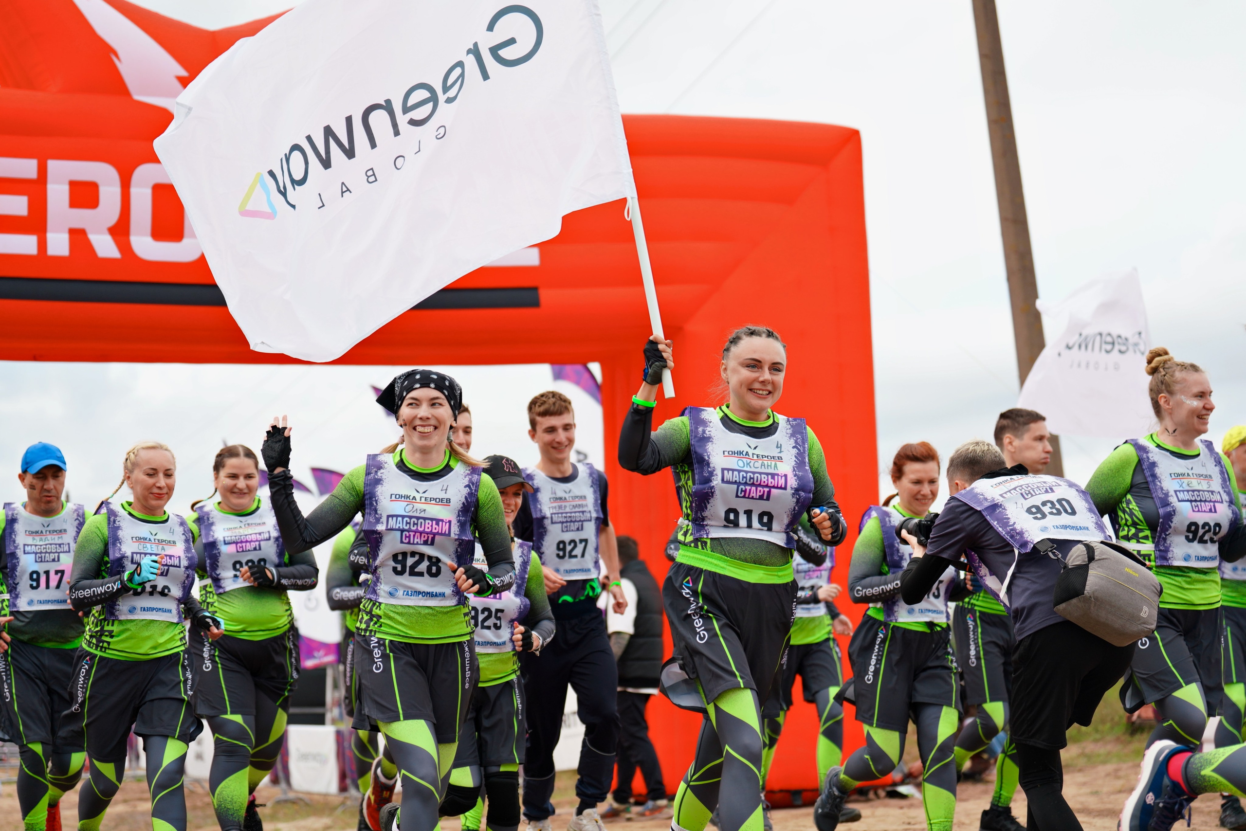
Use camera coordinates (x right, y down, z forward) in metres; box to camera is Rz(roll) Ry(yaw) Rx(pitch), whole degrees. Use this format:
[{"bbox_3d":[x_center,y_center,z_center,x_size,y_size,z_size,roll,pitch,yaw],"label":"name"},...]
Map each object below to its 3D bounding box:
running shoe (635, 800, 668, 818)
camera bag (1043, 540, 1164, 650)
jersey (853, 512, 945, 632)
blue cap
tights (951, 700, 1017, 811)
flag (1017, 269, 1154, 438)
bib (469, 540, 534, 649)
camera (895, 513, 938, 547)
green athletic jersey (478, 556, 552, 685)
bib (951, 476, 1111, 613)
[{"bbox_3d":[0.180,2.421,14.900,0.280,0.120,0.105,-10,-6,-6],"label":"running shoe"},{"bbox_3d":[1.326,0.485,6.650,0.260,0.190,0.140,29,-38,-34],"label":"camera bag"},{"bbox_3d":[1.000,0.548,8.600,0.420,0.470,0.290,1,-8,-15],"label":"jersey"},{"bbox_3d":[-2.102,0.152,8.800,0.170,0.135,0.250,4,12,-32],"label":"blue cap"},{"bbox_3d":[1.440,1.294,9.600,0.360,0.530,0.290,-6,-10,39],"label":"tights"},{"bbox_3d":[2.584,-0.344,13.500,0.900,0.950,0.320,-6,-10,39],"label":"flag"},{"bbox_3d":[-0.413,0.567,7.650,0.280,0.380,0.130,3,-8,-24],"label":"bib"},{"bbox_3d":[0.875,0.328,6.950,0.160,0.115,0.140,-6,-10,36],"label":"camera"},{"bbox_3d":[-0.462,0.675,8.250,0.480,0.530,0.320,4,1,-27],"label":"green athletic jersey"},{"bbox_3d":[1.174,0.369,6.995,0.350,0.220,0.430,-5,32,-19],"label":"bib"}]

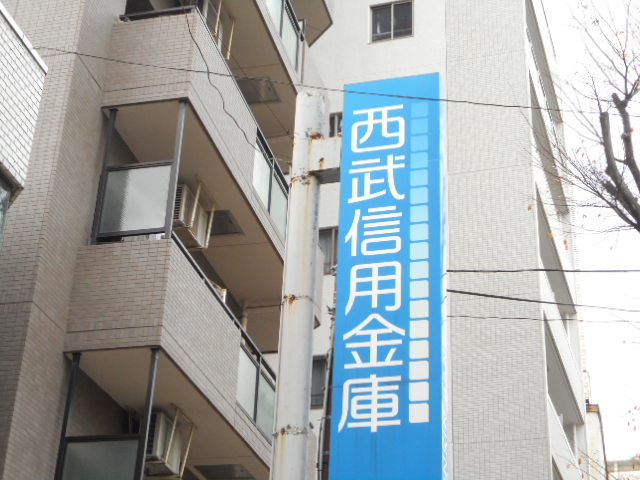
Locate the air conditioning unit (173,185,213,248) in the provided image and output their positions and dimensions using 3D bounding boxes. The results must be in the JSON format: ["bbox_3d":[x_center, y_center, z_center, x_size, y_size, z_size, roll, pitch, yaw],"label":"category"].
[{"bbox_3d":[-1.677,-0.278,15.506,0.285,0.525,0.800,-5,-29,13],"label":"air conditioning unit"}]

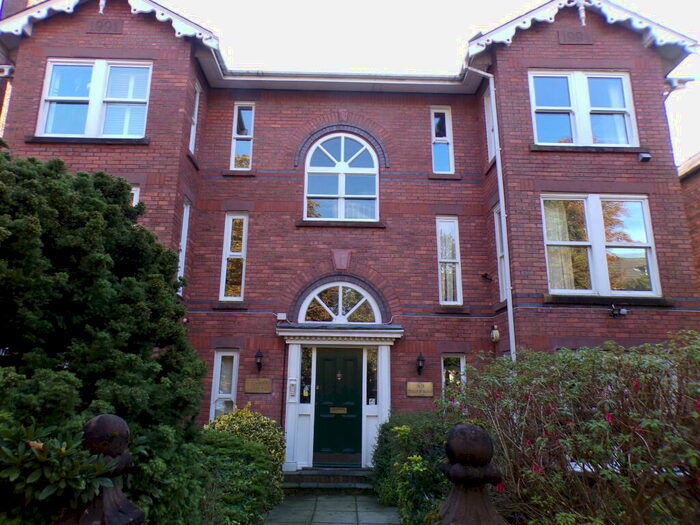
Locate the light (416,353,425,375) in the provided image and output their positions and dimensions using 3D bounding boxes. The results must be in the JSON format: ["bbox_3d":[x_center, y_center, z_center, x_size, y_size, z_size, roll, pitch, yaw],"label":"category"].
[{"bbox_3d":[1.311,1.871,8.936,0.142,0.402,0.210,1,-13,0],"label":"light"}]

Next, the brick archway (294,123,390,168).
[{"bbox_3d":[-0.154,-2.381,9.949,1.940,1.006,0.120,1,-14,-1],"label":"brick archway"}]

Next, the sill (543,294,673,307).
[{"bbox_3d":[4.220,0.636,7.967,2.125,0.156,0.160,1,-14,-1],"label":"sill"}]

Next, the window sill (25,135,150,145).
[{"bbox_3d":[-4.544,-2.095,8.475,2.116,0.145,0.160,1,-14,-1],"label":"window sill"}]

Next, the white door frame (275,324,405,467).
[{"bbox_3d":[-0.192,2.396,8.583,2.266,2.433,0.380,1,-14,-1],"label":"white door frame"}]

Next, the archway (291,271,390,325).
[{"bbox_3d":[-0.168,0.681,9.186,1.937,0.990,0.120,1,-14,-1],"label":"archway"}]

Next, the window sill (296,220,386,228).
[{"bbox_3d":[-0.168,-0.758,9.676,1.781,0.140,0.140,1,-13,0],"label":"window sill"}]

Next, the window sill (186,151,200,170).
[{"bbox_3d":[-3.023,-1.954,9.247,0.140,0.140,0.700,1,-13,0],"label":"window sill"}]

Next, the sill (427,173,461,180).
[{"bbox_3d":[1.930,-1.744,9.929,0.672,0.140,0.140,1,-13,0],"label":"sill"}]

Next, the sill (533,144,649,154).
[{"bbox_3d":[4.248,-2.006,8.676,2.120,0.140,0.140,1,-13,0],"label":"sill"}]

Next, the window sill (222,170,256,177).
[{"bbox_3d":[-2.209,-1.754,9.747,0.645,0.145,0.150,1,-14,-1],"label":"window sill"}]

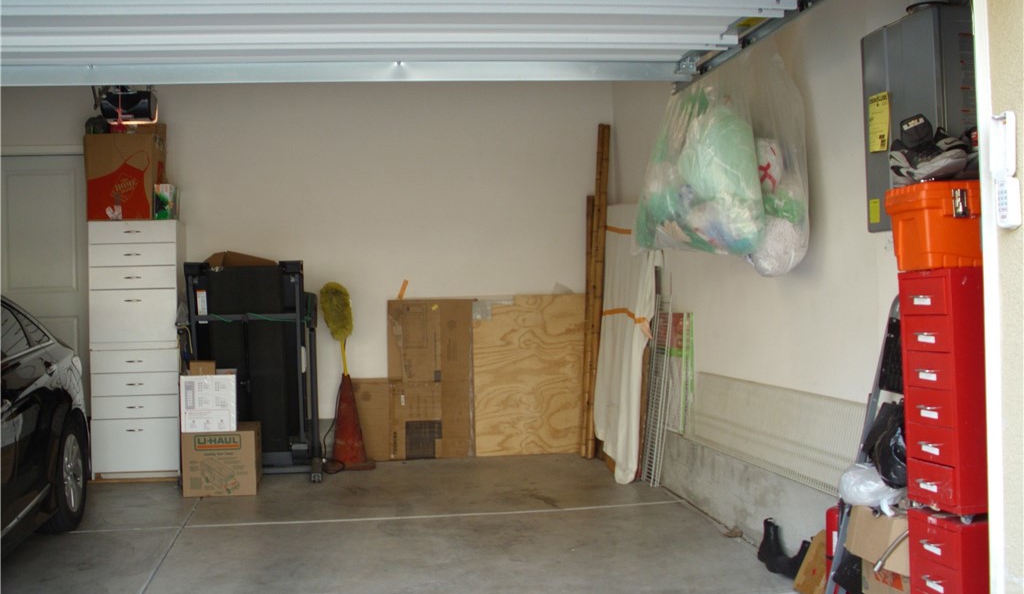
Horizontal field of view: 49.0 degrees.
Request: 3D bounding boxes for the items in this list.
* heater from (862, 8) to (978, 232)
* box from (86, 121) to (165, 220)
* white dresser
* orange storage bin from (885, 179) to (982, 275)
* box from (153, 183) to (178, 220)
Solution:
[{"bbox_3d":[1.342,-0.543,3.516,0.270,0.650,0.505,-2,0,-9],"label":"heater"},{"bbox_3d":[-2.708,-0.853,7.890,0.455,0.683,0.450,-2,0,-9],"label":"box"},{"bbox_3d":[-2.608,0.362,7.900,0.605,1.775,0.430,-2,0,-9],"label":"white dresser"},{"bbox_3d":[1.304,-0.194,3.140,0.430,0.230,0.235,-2,0,-9],"label":"orange storage bin"},{"bbox_3d":[-2.417,-0.651,7.848,0.130,0.246,0.240,-2,0,-9],"label":"box"}]

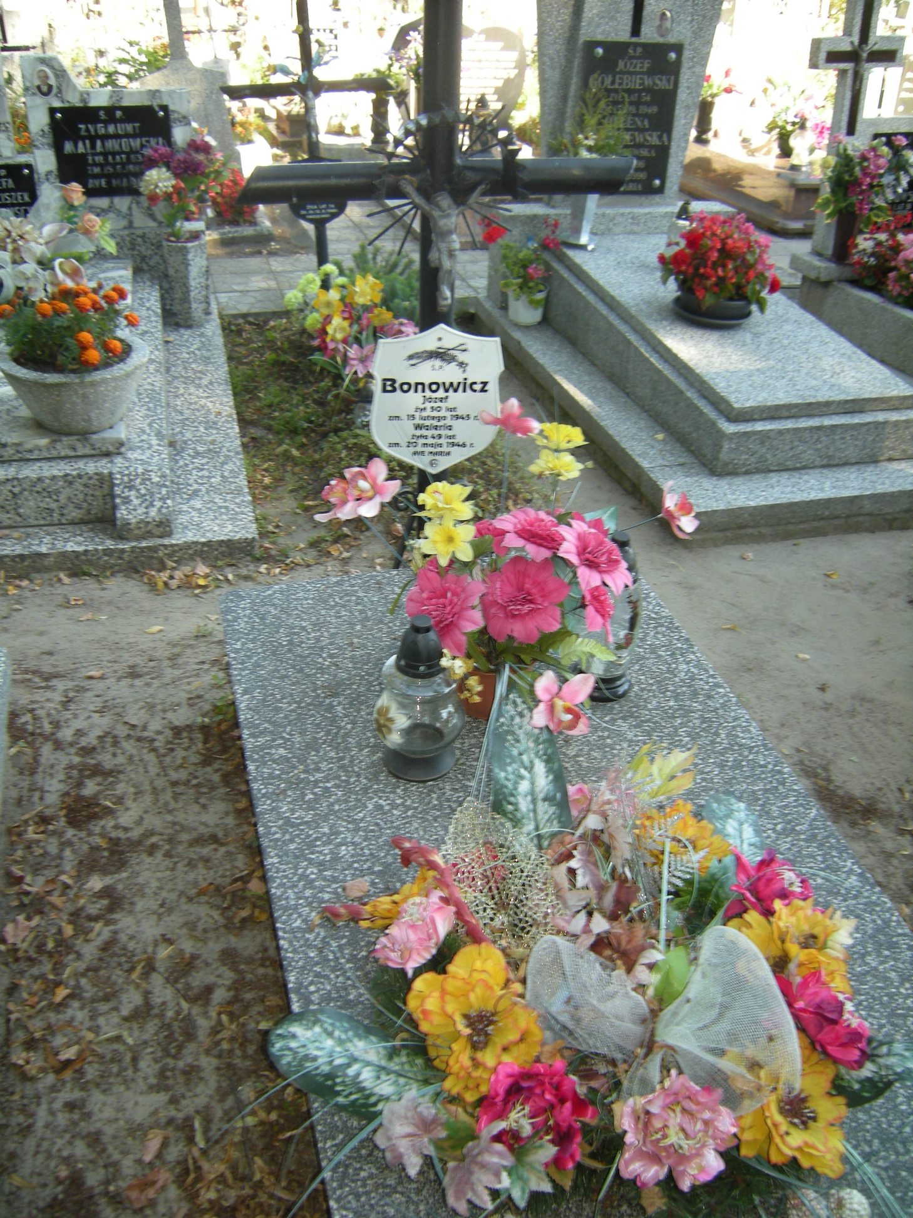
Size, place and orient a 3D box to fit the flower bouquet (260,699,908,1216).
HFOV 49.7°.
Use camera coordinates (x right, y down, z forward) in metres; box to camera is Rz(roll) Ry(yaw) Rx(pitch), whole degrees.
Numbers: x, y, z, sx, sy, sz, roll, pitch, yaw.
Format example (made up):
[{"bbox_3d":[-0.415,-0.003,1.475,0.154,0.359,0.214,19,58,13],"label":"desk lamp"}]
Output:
[{"bbox_3d":[0.111,0.386,1.232,0.670,0.240,0.630,-7,34,-15],"label":"flower bouquet"}]

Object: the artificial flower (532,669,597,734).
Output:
[{"bbox_3d":[0.170,0.150,1.580,0.100,0.100,0.045,7,5,7],"label":"artificial flower"}]

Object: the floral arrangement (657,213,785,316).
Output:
[{"bbox_3d":[0.917,-1.207,3.413,0.390,0.300,0.340,-7,34,-15],"label":"floral arrangement"}]

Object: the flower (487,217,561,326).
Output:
[{"bbox_3d":[0.264,-1.297,3.784,0.270,0.370,0.250,2,33,-1],"label":"flower"}]

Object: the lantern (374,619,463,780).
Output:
[{"bbox_3d":[-0.057,0.122,1.556,0.145,0.270,0.145,2,33,-1],"label":"lantern"}]

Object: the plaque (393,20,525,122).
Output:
[{"bbox_3d":[0.020,-3.830,7.030,0.940,0.740,0.140,-7,34,-15],"label":"plaque"}]

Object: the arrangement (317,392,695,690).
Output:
[{"bbox_3d":[0.077,-0.105,1.560,0.570,0.450,0.380,-7,34,-15],"label":"arrangement"}]

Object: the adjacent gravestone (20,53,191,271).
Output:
[{"bbox_3d":[-1.441,-1.850,4.114,0.670,0.840,0.180,-7,34,-15],"label":"adjacent gravestone"}]

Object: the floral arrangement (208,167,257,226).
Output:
[{"bbox_3d":[-1.128,-2.078,4.970,0.280,0.300,0.260,-7,34,-15],"label":"floral arrangement"}]

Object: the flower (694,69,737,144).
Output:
[{"bbox_3d":[1.808,-3.529,6.920,0.290,0.460,0.270,-7,34,-15],"label":"flower"}]

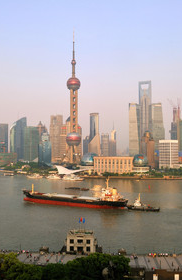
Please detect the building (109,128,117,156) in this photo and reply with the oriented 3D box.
[{"bbox_3d":[122.000,20.110,1650.292,40.000,164.000,38.000,0,-2,4],"label":"building"}]

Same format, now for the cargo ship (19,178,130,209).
[{"bbox_3d":[-17.000,45.881,277.579,106.000,25.500,17.000,-1,-2,24],"label":"cargo ship"}]

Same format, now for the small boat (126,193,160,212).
[{"bbox_3d":[43.300,50.576,249.900,27.000,14.200,8.500,-1,-2,19],"label":"small boat"}]

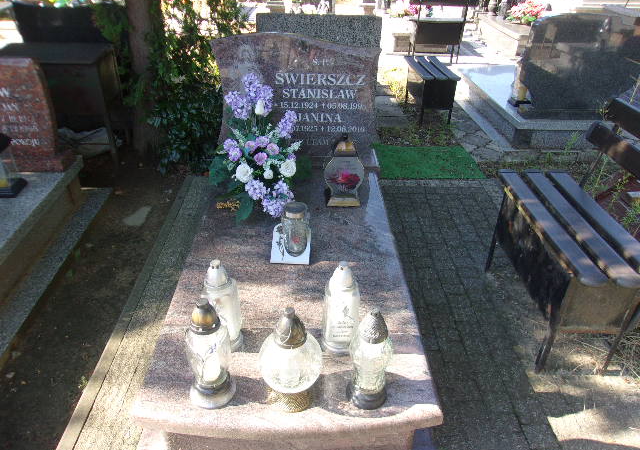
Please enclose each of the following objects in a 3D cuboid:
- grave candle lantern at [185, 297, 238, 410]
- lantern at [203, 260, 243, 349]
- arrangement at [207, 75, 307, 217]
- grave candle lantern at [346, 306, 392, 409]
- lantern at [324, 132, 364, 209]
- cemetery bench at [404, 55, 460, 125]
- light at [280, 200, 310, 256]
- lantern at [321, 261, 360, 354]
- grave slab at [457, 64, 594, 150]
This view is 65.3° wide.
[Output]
[{"bbox_3d":[-0.284,0.317,1.272,0.122,0.306,0.122,0,31,-2],"label":"grave candle lantern"},{"bbox_3d":[-0.283,0.227,1.445,0.102,0.291,0.102,2,31,3],"label":"lantern"},{"bbox_3d":[-0.262,-0.335,2.164,0.400,0.520,0.320,0,31,0],"label":"arrangement"},{"bbox_3d":[0.130,0.335,1.283,0.110,0.280,0.110,0,31,-2],"label":"grave candle lantern"},{"bbox_3d":[0.116,-0.250,2.232,0.176,0.319,0.115,0,31,-2],"label":"lantern"},{"bbox_3d":[1.010,-1.259,4.684,0.324,0.430,0.913,0,31,-2],"label":"cemetery bench"},{"bbox_3d":[-0.093,0.017,1.886,0.103,0.199,0.103,0,31,0],"label":"light"},{"bbox_3d":[0.059,0.231,1.438,0.102,0.292,0.100,-2,31,-3],"label":"lantern"},{"bbox_3d":[2.082,-1.195,4.828,1.120,0.220,1.941,0,31,-2],"label":"grave slab"}]

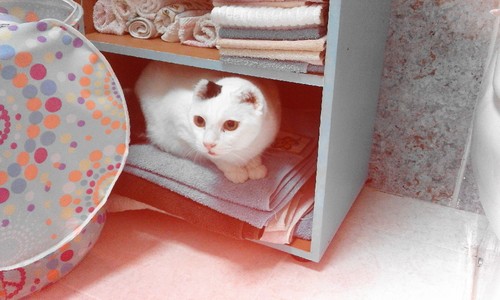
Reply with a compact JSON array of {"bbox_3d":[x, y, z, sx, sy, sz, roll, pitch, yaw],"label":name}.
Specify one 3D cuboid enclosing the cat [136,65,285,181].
[{"bbox_3d":[-0.073,-0.076,0.803,0.181,0.181,0.317,-15,31,-25],"label":"cat"}]

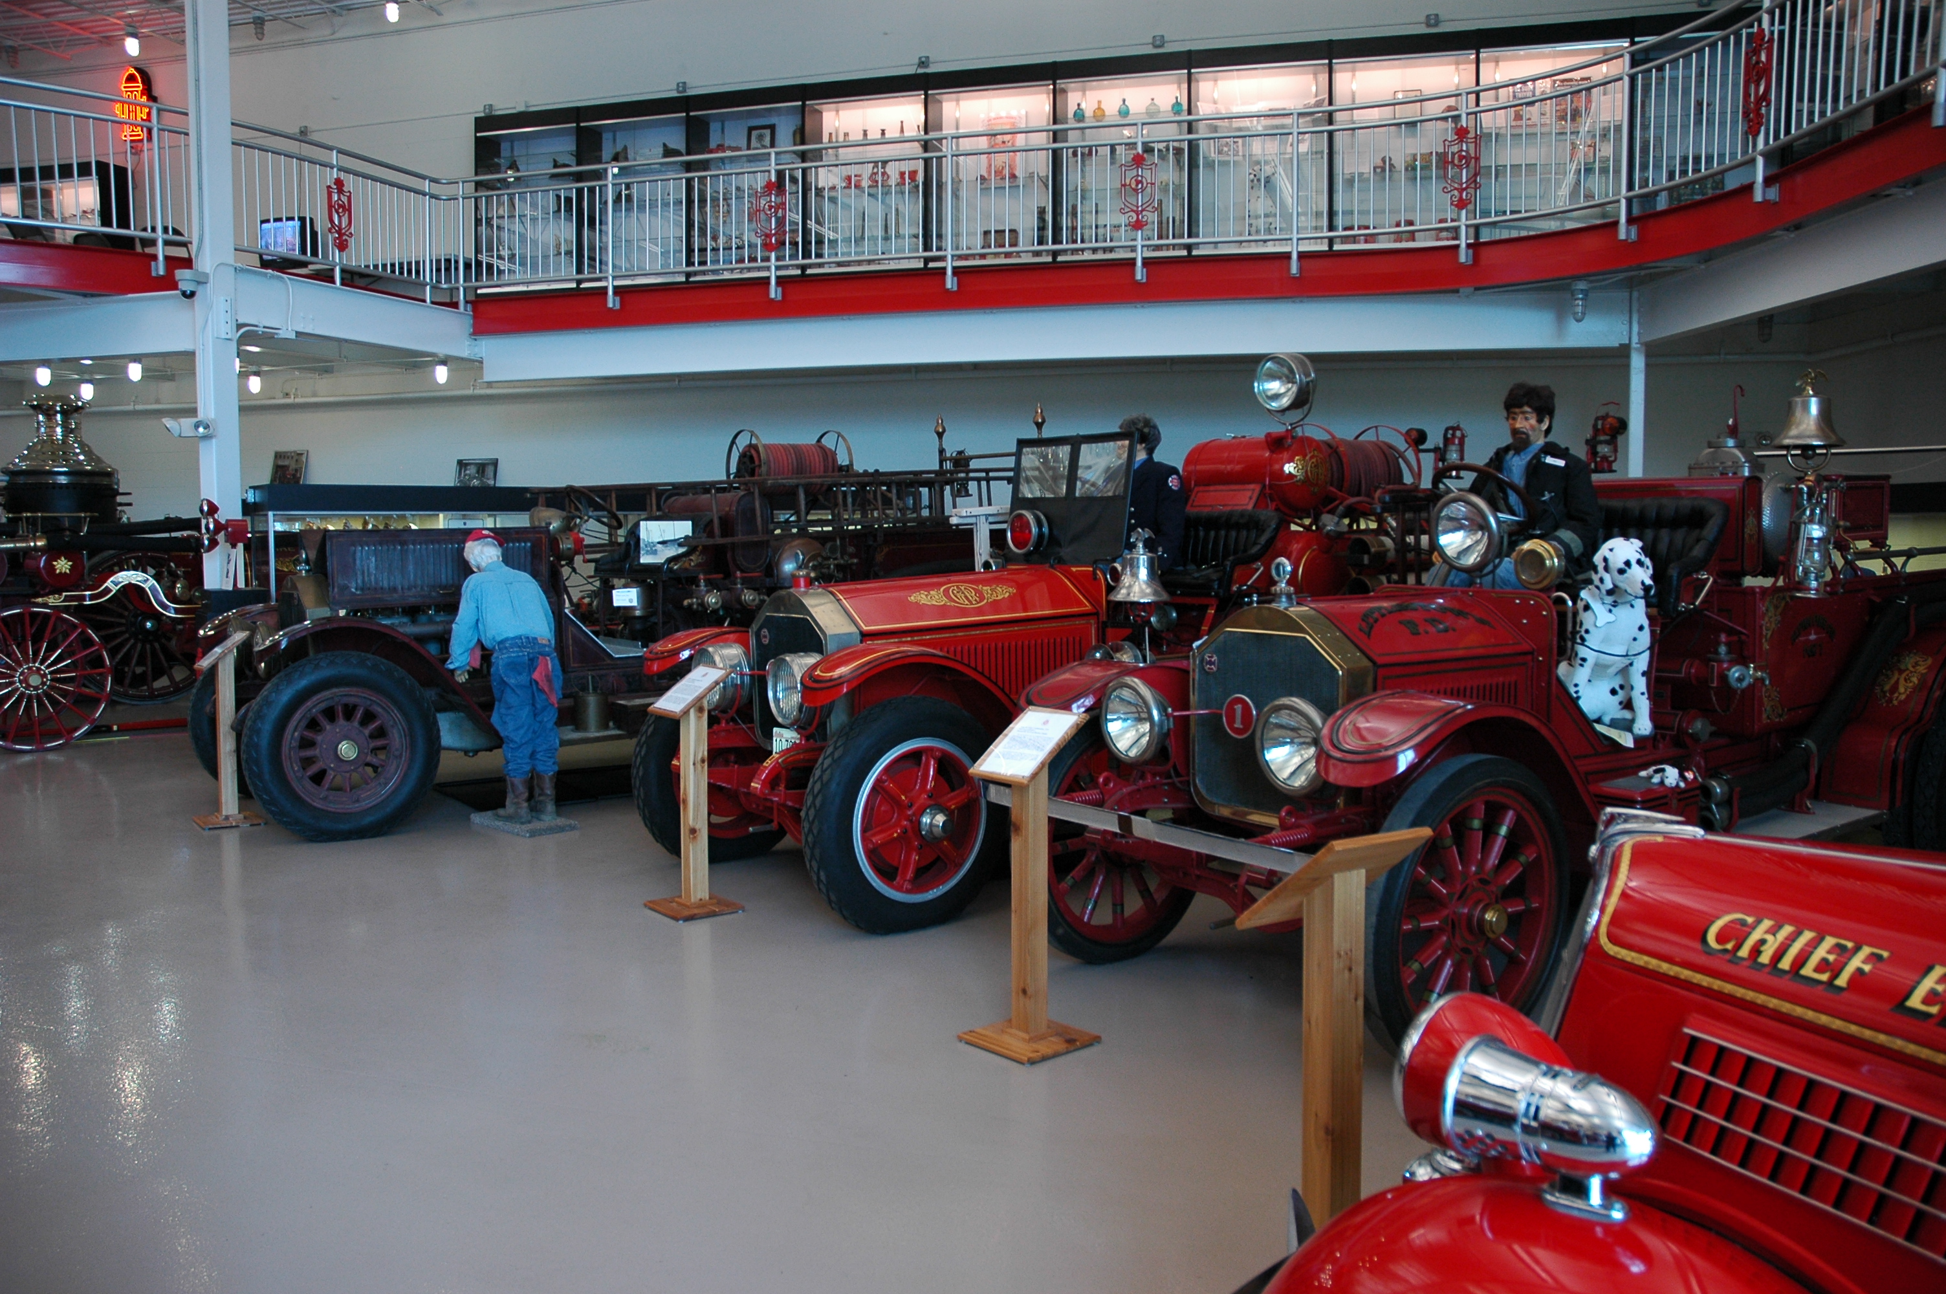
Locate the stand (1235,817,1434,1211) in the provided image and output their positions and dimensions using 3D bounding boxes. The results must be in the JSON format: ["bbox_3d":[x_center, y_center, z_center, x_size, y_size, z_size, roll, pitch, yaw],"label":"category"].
[{"bbox_3d":[0.697,0.885,2.840,0.324,1.074,0.324,-2,5,-33],"label":"stand"}]

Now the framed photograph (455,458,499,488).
[{"bbox_3d":[-3.739,-1.284,10.983,0.350,0.265,0.030,2,-8,18],"label":"framed photograph"}]

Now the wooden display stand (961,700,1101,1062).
[{"bbox_3d":[0.186,0.752,4.672,0.324,1.074,0.324,-3,5,-43],"label":"wooden display stand"}]

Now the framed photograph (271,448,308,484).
[{"bbox_3d":[-4.964,-1.279,10.582,0.300,0.285,0.030,2,-8,18],"label":"framed photograph"}]

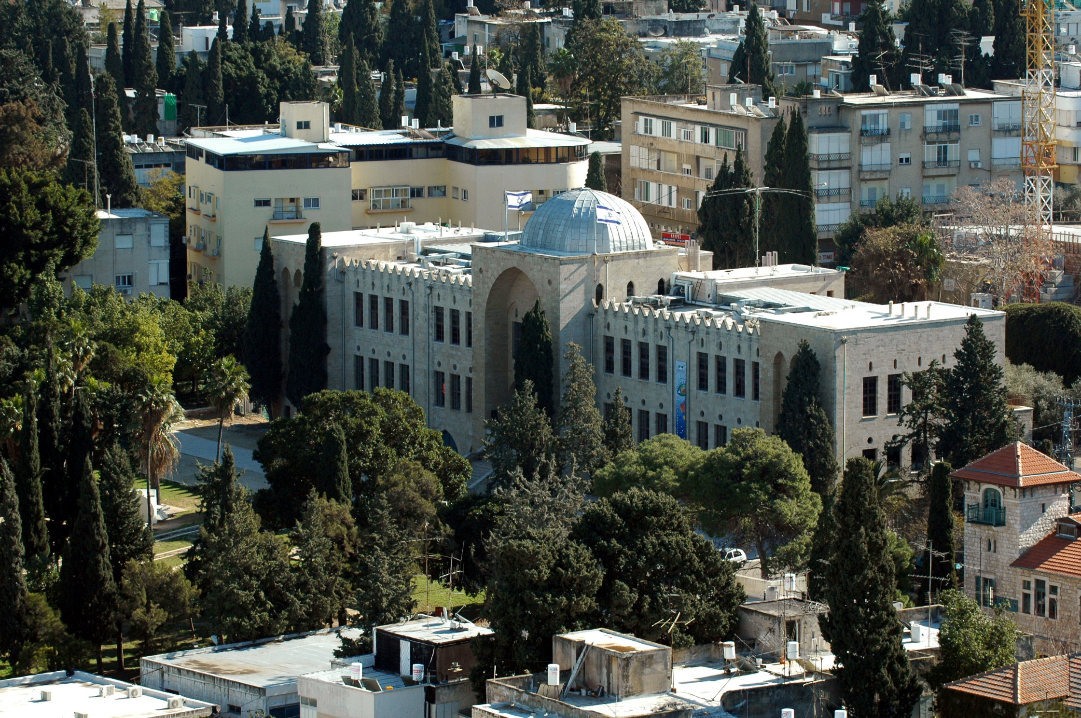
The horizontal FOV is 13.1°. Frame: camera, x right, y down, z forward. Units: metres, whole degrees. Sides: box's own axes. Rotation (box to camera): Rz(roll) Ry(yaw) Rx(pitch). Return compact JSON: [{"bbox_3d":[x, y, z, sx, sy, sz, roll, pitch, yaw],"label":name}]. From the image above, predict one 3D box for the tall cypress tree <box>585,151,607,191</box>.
[{"bbox_3d":[4.830,-13.870,411.400,2.070,8.680,2.070,0,8,0],"label":"tall cypress tree"}]

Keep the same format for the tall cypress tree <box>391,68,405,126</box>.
[{"bbox_3d":[-13.603,-22.564,452.758,1.800,11.000,1.800,0,8,0],"label":"tall cypress tree"}]

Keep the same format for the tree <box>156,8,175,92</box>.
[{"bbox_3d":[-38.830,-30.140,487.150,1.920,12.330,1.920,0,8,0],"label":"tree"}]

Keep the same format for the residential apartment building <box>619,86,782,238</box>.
[{"bbox_3d":[19.270,-17.710,442.290,12.000,16.830,26.380,-4,9,-28],"label":"residential apartment building"}]

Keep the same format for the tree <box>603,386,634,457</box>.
[{"bbox_3d":[6.010,6.280,362.690,2.600,8.560,2.600,0,8,1],"label":"tree"}]

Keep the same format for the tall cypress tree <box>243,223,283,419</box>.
[{"bbox_3d":[-23.162,-3.039,393.089,3.200,15.800,3.200,0,8,0],"label":"tall cypress tree"}]

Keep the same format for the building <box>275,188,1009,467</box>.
[{"bbox_3d":[7.973,-2.939,371.664,24.530,22.880,73.610,-6,10,-36],"label":"building"}]

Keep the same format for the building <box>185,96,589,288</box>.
[{"bbox_3d":[-13.534,-13.818,418.941,32.860,19.600,17.800,-3,8,-19],"label":"building"}]

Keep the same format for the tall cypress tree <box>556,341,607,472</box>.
[{"bbox_3d":[3.050,4.180,347.250,3.740,10.900,3.740,0,8,0],"label":"tall cypress tree"}]

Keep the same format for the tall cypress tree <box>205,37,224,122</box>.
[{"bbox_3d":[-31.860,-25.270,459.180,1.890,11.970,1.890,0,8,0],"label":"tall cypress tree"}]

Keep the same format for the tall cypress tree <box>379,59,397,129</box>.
[{"bbox_3d":[-14.661,-22.798,452.827,2.000,12.000,2.000,0,8,0],"label":"tall cypress tree"}]

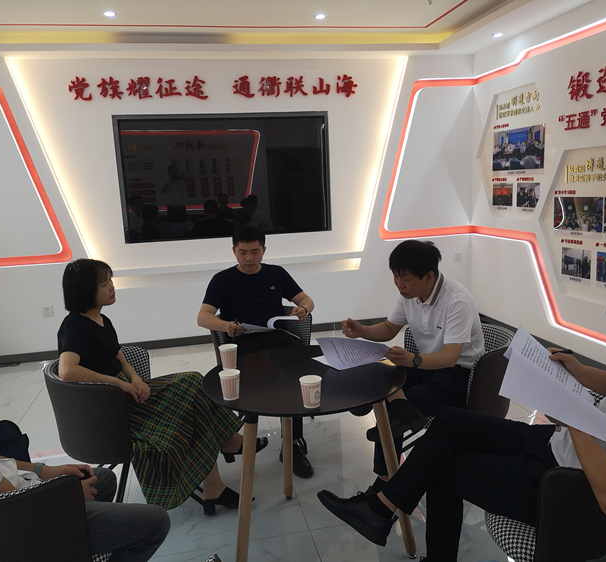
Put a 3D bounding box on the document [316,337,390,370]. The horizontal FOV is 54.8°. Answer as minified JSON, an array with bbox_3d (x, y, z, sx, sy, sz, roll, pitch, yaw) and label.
[{"bbox_3d":[0.234,0.283,2.450,0.290,0.050,0.210,-14,38,-25],"label":"document"}]

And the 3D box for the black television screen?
[{"bbox_3d":[-0.685,-0.956,5.354,1.920,1.110,0.070,-5,10,-12],"label":"black television screen"}]

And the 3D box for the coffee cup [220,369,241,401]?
[{"bbox_3d":[-0.260,0.376,2.103,0.079,0.090,0.079,-5,10,-12],"label":"coffee cup"}]

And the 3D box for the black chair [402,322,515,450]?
[{"bbox_3d":[0.771,0.628,2.811,0.570,0.760,0.570,-7,11,-26],"label":"black chair"}]

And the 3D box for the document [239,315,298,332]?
[{"bbox_3d":[-0.170,0.220,2.953,0.280,0.090,0.240,-5,3,-12],"label":"document"}]

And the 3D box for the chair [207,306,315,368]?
[{"bbox_3d":[-0.224,0.577,3.372,0.580,0.760,0.570,-7,11,-26],"label":"chair"}]

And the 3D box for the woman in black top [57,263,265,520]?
[{"bbox_3d":[-0.600,0.491,2.602,0.880,1.220,0.490,-4,10,-6],"label":"woman in black top"}]

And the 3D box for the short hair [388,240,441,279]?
[{"bbox_3d":[0.476,-0.075,2.472,0.220,0.185,0.180,-28,21,-28],"label":"short hair"}]

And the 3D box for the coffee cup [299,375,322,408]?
[{"bbox_3d":[0.029,0.381,1.992,0.079,0.092,0.079,-3,10,0],"label":"coffee cup"}]

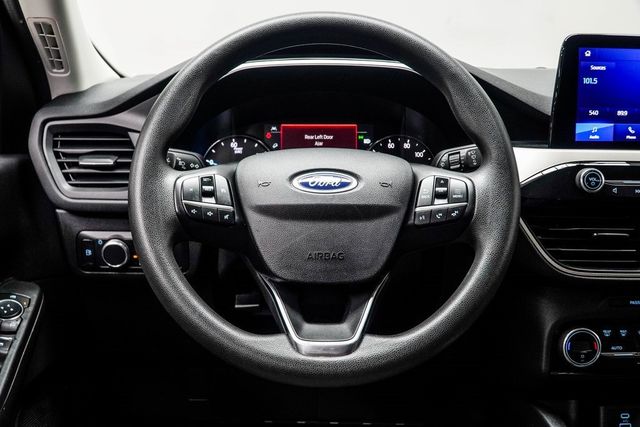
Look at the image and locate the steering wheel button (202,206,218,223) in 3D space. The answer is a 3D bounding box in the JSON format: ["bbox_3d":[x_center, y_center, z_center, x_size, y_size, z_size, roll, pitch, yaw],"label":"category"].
[{"bbox_3d":[-0.104,0.002,0.662,0.016,0.016,0.007,0,-16,0],"label":"steering wheel button"}]

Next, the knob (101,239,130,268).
[{"bbox_3d":[-0.235,0.046,0.800,0.032,0.032,0.020,0,6,0],"label":"knob"}]

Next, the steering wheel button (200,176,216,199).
[{"bbox_3d":[-0.108,-0.025,0.680,0.015,0.024,0.009,0,-17,0],"label":"steering wheel button"}]

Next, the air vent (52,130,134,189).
[{"bbox_3d":[-0.265,-0.063,0.830,0.106,0.069,0.040,0,0,-8],"label":"air vent"}]

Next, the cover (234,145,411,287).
[{"bbox_3d":[0.005,0.009,0.672,0.166,0.131,0.050,0,-17,0],"label":"cover"}]

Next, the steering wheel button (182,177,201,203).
[{"bbox_3d":[-0.123,-0.022,0.668,0.017,0.026,0.007,0,-16,0],"label":"steering wheel button"}]

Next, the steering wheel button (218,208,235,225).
[{"bbox_3d":[-0.089,0.004,0.661,0.016,0.015,0.007,0,-16,0],"label":"steering wheel button"}]

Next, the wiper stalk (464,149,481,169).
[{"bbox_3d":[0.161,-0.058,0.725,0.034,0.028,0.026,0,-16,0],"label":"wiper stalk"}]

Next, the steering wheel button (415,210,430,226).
[{"bbox_3d":[0.098,0.005,0.661,0.015,0.017,0.007,0,-16,0],"label":"steering wheel button"}]

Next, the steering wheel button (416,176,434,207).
[{"bbox_3d":[0.102,-0.021,0.668,0.016,0.031,0.007,0,-16,0],"label":"steering wheel button"}]

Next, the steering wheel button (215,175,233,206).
[{"bbox_3d":[-0.093,-0.021,0.679,0.018,0.032,0.009,0,-17,0],"label":"steering wheel button"}]

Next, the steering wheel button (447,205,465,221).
[{"bbox_3d":[0.132,0.000,0.672,0.017,0.016,0.009,0,-17,0],"label":"steering wheel button"}]

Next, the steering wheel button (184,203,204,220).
[{"bbox_3d":[-0.121,-0.001,0.673,0.017,0.017,0.009,0,-17,0],"label":"steering wheel button"}]

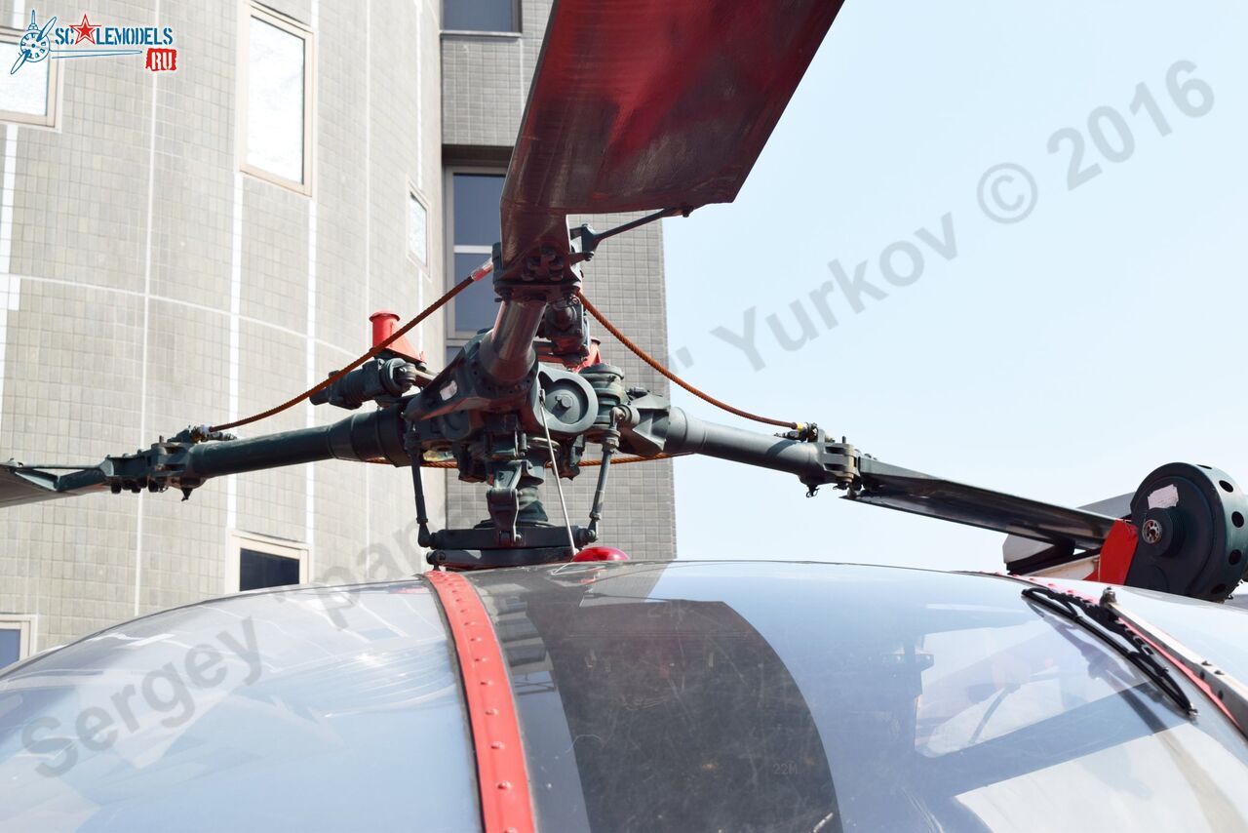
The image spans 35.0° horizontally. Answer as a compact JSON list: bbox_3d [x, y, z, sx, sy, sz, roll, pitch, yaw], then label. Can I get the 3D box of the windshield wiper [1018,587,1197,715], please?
[{"bbox_3d":[0.478,0.214,1.941,0.026,0.038,0.338,27,5,-21],"label":"windshield wiper"}]

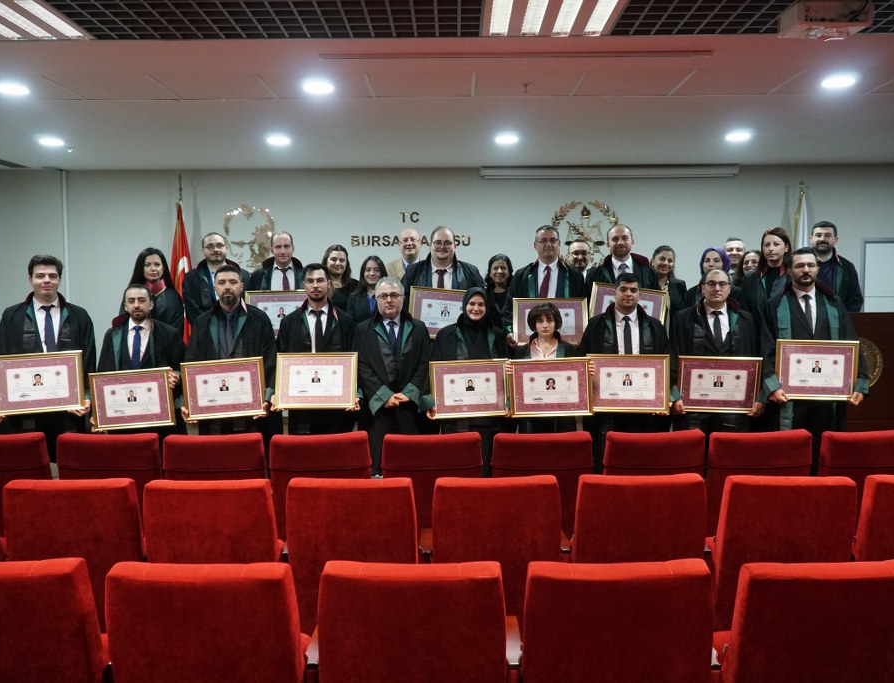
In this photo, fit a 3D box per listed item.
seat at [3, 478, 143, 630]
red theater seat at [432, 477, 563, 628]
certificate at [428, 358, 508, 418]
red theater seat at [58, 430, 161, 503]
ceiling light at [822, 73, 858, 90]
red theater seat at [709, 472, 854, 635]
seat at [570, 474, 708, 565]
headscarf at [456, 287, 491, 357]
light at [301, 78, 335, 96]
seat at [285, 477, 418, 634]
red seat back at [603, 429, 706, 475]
[{"bbox_3d":[-1.438,0.966,3.218,0.530,0.910,0.600,0,4,1],"label":"seat"},{"bbox_3d":[0.196,0.976,3.250,0.560,0.940,0.600,0,3,0],"label":"red theater seat"},{"bbox_3d":[0.150,0.303,4.900,0.510,0.360,0.030,-3,3,0],"label":"certificate"},{"bbox_3d":[-1.705,0.903,4.144,0.530,0.910,0.600,0,4,1],"label":"red theater seat"},{"bbox_3d":[2.255,-1.501,4.412,0.190,0.040,0.190,0,4,1],"label":"ceiling light"},{"bbox_3d":[1.324,0.967,3.249,0.560,0.940,0.600,0,3,0],"label":"red theater seat"},{"bbox_3d":[0.750,0.955,3.304,0.560,0.920,0.580,0,4,1],"label":"seat"},{"bbox_3d":[0.174,-0.125,5.050,0.230,0.480,0.250,0,3,0],"label":"headscarf"},{"bbox_3d":[-0.749,-1.496,4.485,0.190,0.040,0.190,0,4,1],"label":"light"},{"bbox_3d":[-0.356,0.956,3.204,0.530,0.910,0.600,0,4,1],"label":"seat"},{"bbox_3d":[1.055,0.760,4.001,0.520,0.620,0.170,0,4,1],"label":"red seat back"}]

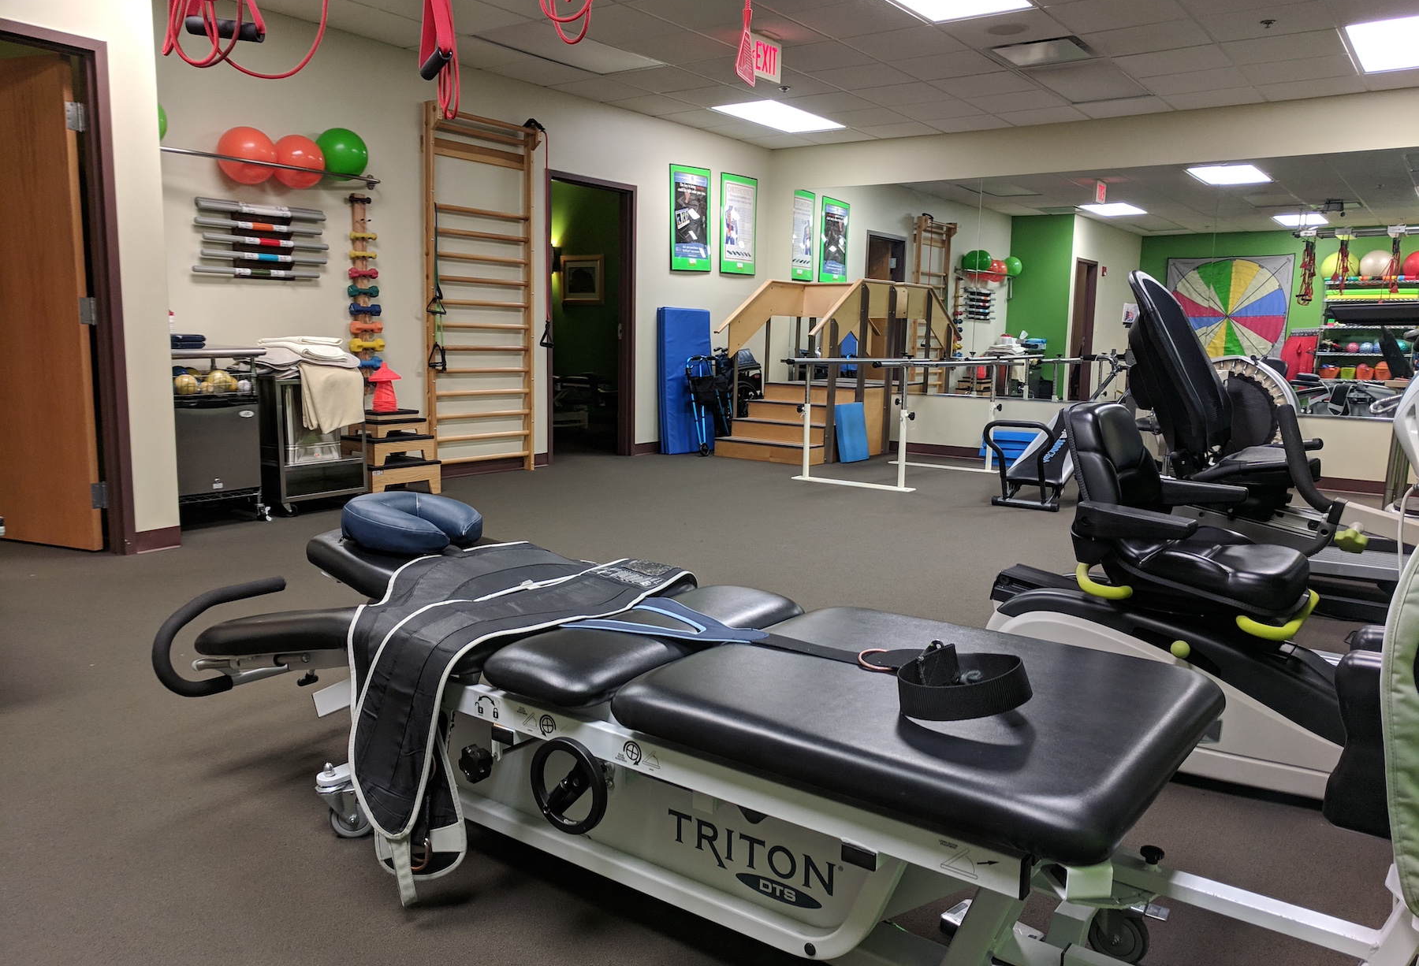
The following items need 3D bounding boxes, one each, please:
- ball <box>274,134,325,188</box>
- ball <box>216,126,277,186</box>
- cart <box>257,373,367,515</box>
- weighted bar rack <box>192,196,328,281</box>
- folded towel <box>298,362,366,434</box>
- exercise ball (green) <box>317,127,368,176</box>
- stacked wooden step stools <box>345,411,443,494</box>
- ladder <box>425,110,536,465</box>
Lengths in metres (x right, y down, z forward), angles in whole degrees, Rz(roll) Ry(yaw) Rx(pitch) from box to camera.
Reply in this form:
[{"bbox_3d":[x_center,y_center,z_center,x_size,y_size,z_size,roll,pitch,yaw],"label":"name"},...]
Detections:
[{"bbox_3d":[-2.297,-1.789,5.944,0.290,0.290,0.290,7,10,35],"label":"ball"},{"bbox_3d":[-2.501,-1.770,5.767,0.303,0.303,0.303,7,10,36],"label":"ball"},{"bbox_3d":[-2.241,-0.226,5.909,0.370,0.755,0.570,6,10,32],"label":"cart"},{"bbox_3d":[-2.476,-1.344,5.902,0.130,0.410,0.820,7,10,35],"label":"weighted bar rack"},{"bbox_3d":[-2.097,-0.470,5.939,0.370,0.390,0.160,-6,11,-43],"label":"folded towel"},{"bbox_3d":[-2.145,-1.921,6.243,0.295,0.295,0.295,1,8,0],"label":"exercise ball (green)"},{"bbox_3d":[-2.013,-0.181,6.589,0.455,0.505,0.510,7,10,35],"label":"stacked wooden step stools"},{"bbox_3d":[-1.539,-1.254,7.308,0.170,2.450,0.950,7,10,36],"label":"ladder"}]

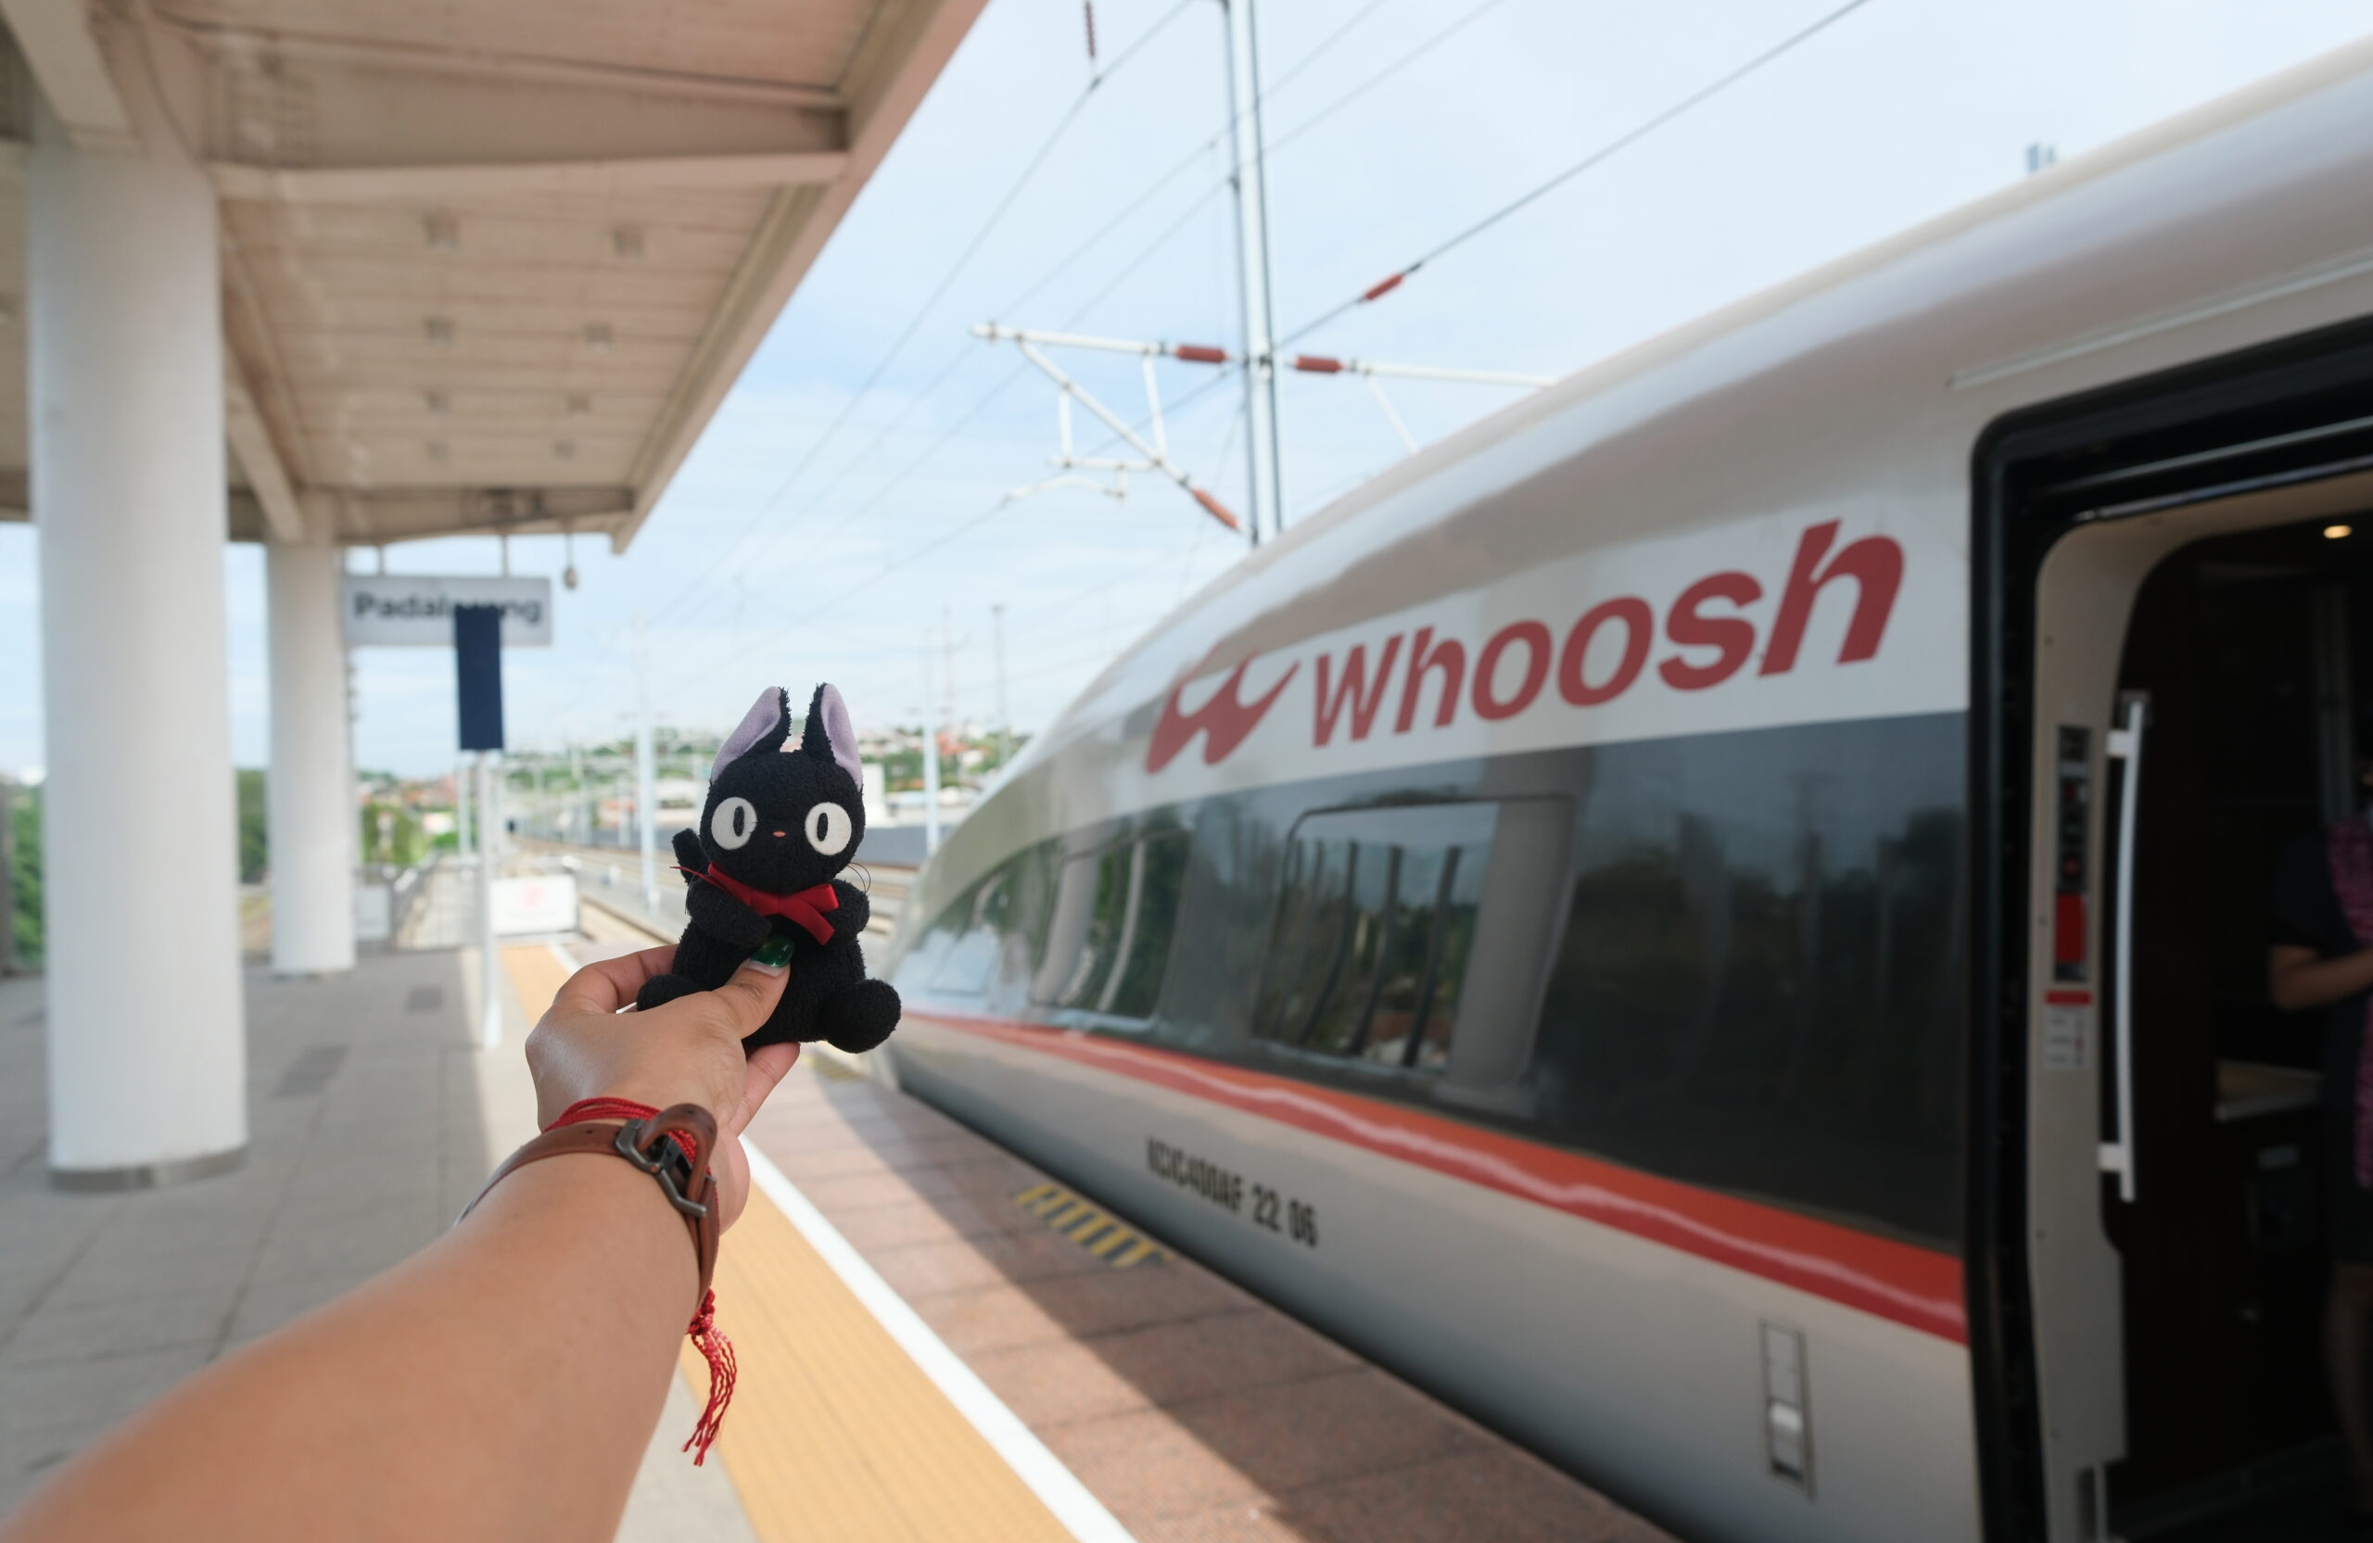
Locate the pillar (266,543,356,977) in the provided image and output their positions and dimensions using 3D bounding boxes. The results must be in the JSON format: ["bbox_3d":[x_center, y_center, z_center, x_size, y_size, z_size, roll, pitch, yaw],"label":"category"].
[{"bbox_3d":[-10.022,-0.207,18.079,0.790,5.150,0.790,-2,-1,-25],"label":"pillar"}]

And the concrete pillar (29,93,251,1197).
[{"bbox_3d":[-5.144,-0.615,7.750,0.790,5.150,0.790,-2,-1,-25],"label":"concrete pillar"}]

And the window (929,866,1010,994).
[{"bbox_3d":[-1.190,0.851,8.685,0.080,0.680,1.300,10,-9,-19],"label":"window"}]

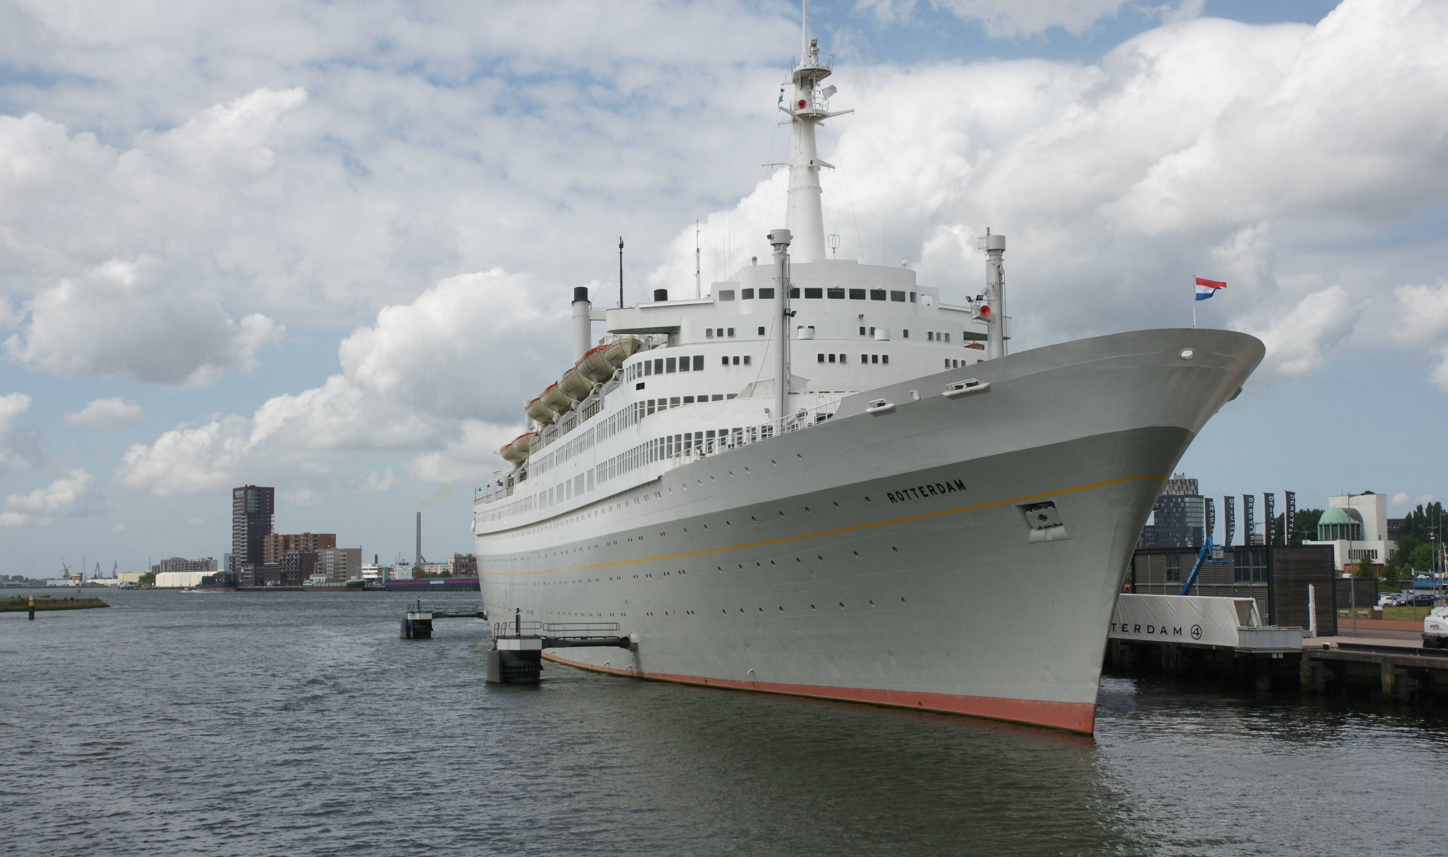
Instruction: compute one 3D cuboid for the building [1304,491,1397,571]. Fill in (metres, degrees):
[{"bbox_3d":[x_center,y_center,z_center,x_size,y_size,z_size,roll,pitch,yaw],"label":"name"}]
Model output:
[{"bbox_3d":[277.036,48.153,805.462,37.000,39.600,21.000,4,-6,-40],"label":"building"}]

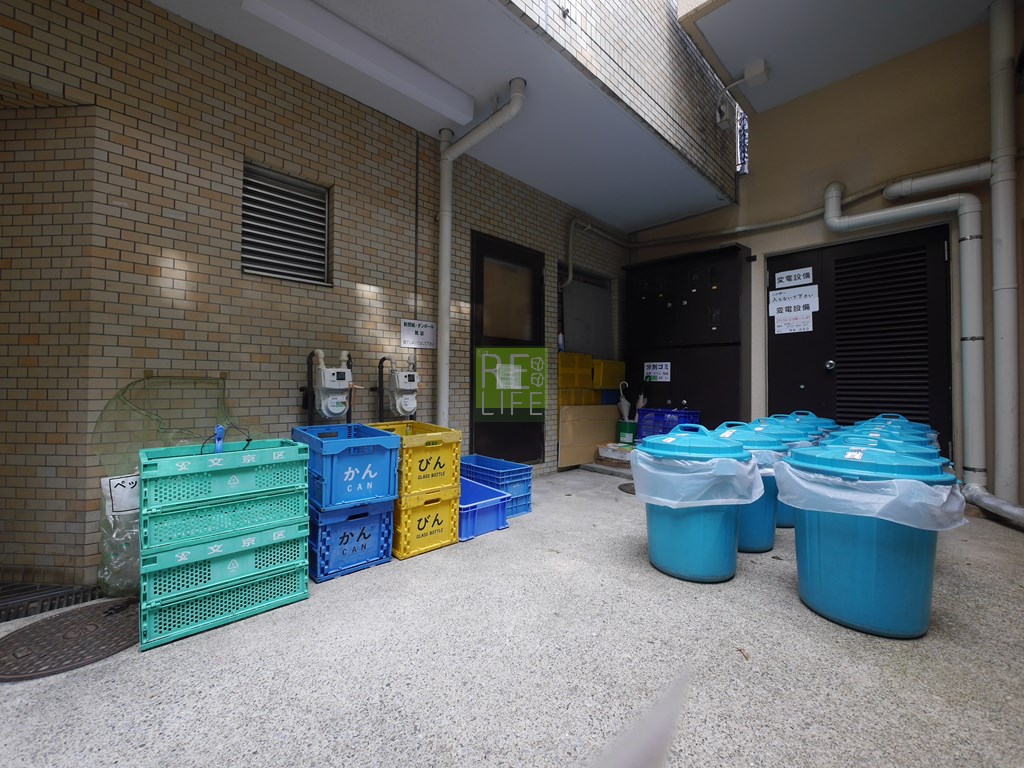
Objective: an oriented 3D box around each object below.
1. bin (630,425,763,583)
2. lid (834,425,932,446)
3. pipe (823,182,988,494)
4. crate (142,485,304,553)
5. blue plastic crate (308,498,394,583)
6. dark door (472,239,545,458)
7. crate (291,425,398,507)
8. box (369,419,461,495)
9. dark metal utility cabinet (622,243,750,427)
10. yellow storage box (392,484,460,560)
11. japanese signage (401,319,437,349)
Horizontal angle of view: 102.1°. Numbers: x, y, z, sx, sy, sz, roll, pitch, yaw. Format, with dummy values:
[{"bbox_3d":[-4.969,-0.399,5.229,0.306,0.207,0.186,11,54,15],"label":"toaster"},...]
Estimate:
[{"bbox_3d":[0.883,0.557,2.053,0.550,0.685,0.550,1,-1,-43],"label":"bin"},{"bbox_3d":[2.242,0.293,2.516,0.570,0.130,0.570,1,-1,-44],"label":"lid"},{"bbox_3d":[3.065,-0.465,3.293,0.915,2.550,0.200,-1,-1,45],"label":"pipe"},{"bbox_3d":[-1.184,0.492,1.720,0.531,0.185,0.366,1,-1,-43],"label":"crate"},{"bbox_3d":[-0.936,0.760,2.217,0.366,0.320,0.530,1,-1,-42],"label":"blue plastic crate"},{"bbox_3d":[-0.024,-0.264,3.798,0.925,2.063,0.080,1,-1,-44],"label":"dark door"},{"bbox_3d":[-0.888,0.416,2.190,0.368,0.325,0.545,0,0,-40],"label":"crate"},{"bbox_3d":[-0.615,0.425,2.458,0.367,0.323,0.530,1,-1,-43],"label":"box"},{"bbox_3d":[1.829,-0.236,4.428,1.220,2.100,0.330,-1,-1,45],"label":"dark metal utility cabinet"},{"bbox_3d":[-0.617,0.747,2.455,0.367,0.322,0.530,1,-1,-43],"label":"yellow storage box"},{"bbox_3d":[-0.692,-0.366,3.075,0.300,0.200,0.010,1,-1,-44],"label":"japanese signage"}]

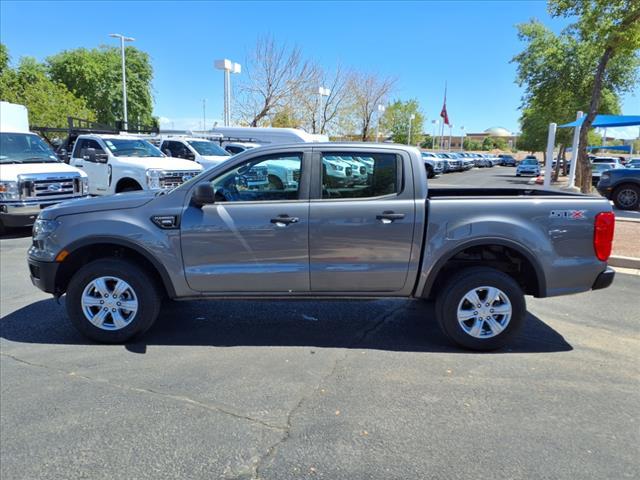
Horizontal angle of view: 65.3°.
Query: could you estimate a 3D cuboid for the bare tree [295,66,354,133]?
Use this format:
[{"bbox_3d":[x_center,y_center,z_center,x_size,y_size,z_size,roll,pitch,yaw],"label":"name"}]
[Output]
[{"bbox_3d":[0.373,-9.870,41.433,5.110,8.990,5.110,1,10,0],"label":"bare tree"}]

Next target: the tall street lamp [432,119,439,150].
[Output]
[{"bbox_3d":[13.312,-11.179,58.482,0.530,5.611,1.250,6,11,24],"label":"tall street lamp"}]

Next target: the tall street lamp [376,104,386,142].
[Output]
[{"bbox_3d":[6.037,-9.949,49.002,0.500,6.900,1.600,6,11,27],"label":"tall street lamp"}]

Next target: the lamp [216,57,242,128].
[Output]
[{"bbox_3d":[-4.103,-5.197,22.482,0.530,5.600,1.250,6,11,24],"label":"lamp"}]

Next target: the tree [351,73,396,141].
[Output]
[{"bbox_3d":[5.435,-11.816,50.717,4.790,9.980,4.790,1,10,0],"label":"tree"}]

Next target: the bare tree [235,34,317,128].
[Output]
[{"bbox_3d":[-2.837,-8.491,32.552,5.370,9.070,5.370,1,10,0],"label":"bare tree"}]

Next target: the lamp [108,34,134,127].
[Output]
[{"bbox_3d":[-11.147,-7.605,28.685,0.400,7.963,1.600,6,11,24],"label":"lamp"}]

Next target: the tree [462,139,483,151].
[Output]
[{"bbox_3d":[27.651,-15.808,90.515,3.690,5.080,3.690,1,10,0],"label":"tree"}]

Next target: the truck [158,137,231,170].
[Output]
[{"bbox_3d":[-4.627,-2.342,16.775,5.900,2.060,2.050,6,11,25],"label":"truck"}]

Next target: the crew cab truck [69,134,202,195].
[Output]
[{"bbox_3d":[-5.778,-1.789,13.518,5.950,2.060,2.050,7,11,28],"label":"crew cab truck"}]

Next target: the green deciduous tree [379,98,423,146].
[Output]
[{"bbox_3d":[9.680,-12.727,59.698,5.200,8.115,5.000,1,10,0],"label":"green deciduous tree"}]

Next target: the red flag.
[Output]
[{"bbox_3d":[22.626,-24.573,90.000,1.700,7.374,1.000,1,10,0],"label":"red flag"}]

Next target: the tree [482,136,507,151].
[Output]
[{"bbox_3d":[33.352,-17.103,95.453,4.900,5.265,4.700,1,10,0],"label":"tree"}]

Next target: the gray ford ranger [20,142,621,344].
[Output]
[{"bbox_3d":[0.000,-0.080,5.061,5.350,1.800,1.950,1,10,-1],"label":"gray ford ranger"}]

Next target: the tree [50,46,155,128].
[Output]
[{"bbox_3d":[-16.349,-9.862,37.782,8.000,9.098,7.500,1,10,0],"label":"tree"}]

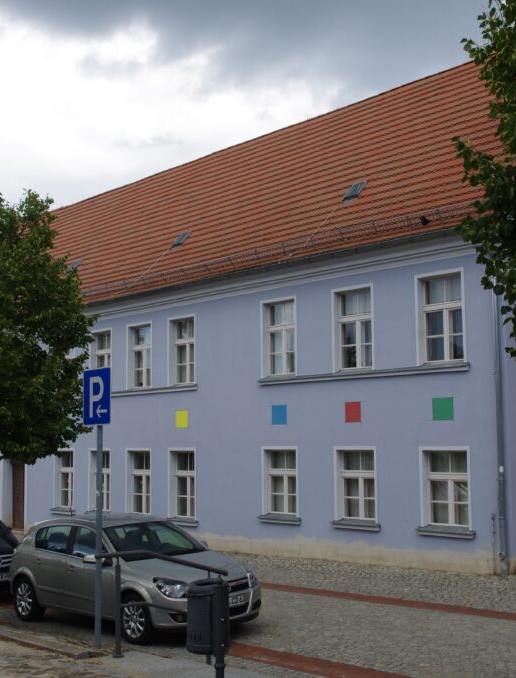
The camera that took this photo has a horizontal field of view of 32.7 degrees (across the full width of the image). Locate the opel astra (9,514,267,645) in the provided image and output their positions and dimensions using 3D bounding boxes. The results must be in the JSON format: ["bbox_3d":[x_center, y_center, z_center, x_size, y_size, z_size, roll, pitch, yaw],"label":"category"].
[{"bbox_3d":[-1.823,3.234,12.304,1.770,1.470,4.250,6,-11,-44],"label":"opel astra"}]

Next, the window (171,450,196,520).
[{"bbox_3d":[-1.825,3.598,21.838,0.160,1.641,0.985,6,-9,-44],"label":"window"}]

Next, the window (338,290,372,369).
[{"bbox_3d":[2.014,-0.194,18.333,0.160,1.731,0.985,6,-9,-44],"label":"window"}]

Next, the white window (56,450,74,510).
[{"bbox_3d":[-5.549,4.104,25.581,0.160,1.685,0.985,6,-9,-44],"label":"white window"}]

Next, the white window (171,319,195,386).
[{"bbox_3d":[-1.881,0.330,22.564,0.180,1.684,1.028,6,-10,-44],"label":"white window"}]

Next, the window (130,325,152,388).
[{"bbox_3d":[-3.125,0.496,23.807,0.180,1.723,1.034,6,-10,-44],"label":"window"}]

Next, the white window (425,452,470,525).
[{"bbox_3d":[3.613,2.829,16.720,0.180,1.468,1.046,6,-10,-44],"label":"white window"}]

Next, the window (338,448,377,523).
[{"bbox_3d":[2.035,2.998,17.967,0.160,1.465,0.985,6,-9,-44],"label":"window"}]

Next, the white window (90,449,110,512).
[{"bbox_3d":[-4.346,3.966,24.661,0.180,1.698,1.013,6,-10,-44],"label":"white window"}]

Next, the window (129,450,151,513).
[{"bbox_3d":[-3.099,3.785,23.418,0.180,1.651,1.026,6,-10,-44],"label":"window"}]

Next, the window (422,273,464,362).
[{"bbox_3d":[3.519,-0.362,16.816,0.160,1.746,0.985,6,-9,-44],"label":"window"}]

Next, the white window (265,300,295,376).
[{"bbox_3d":[0.508,-0.005,19.848,0.160,1.755,0.985,6,-9,-44],"label":"white window"}]

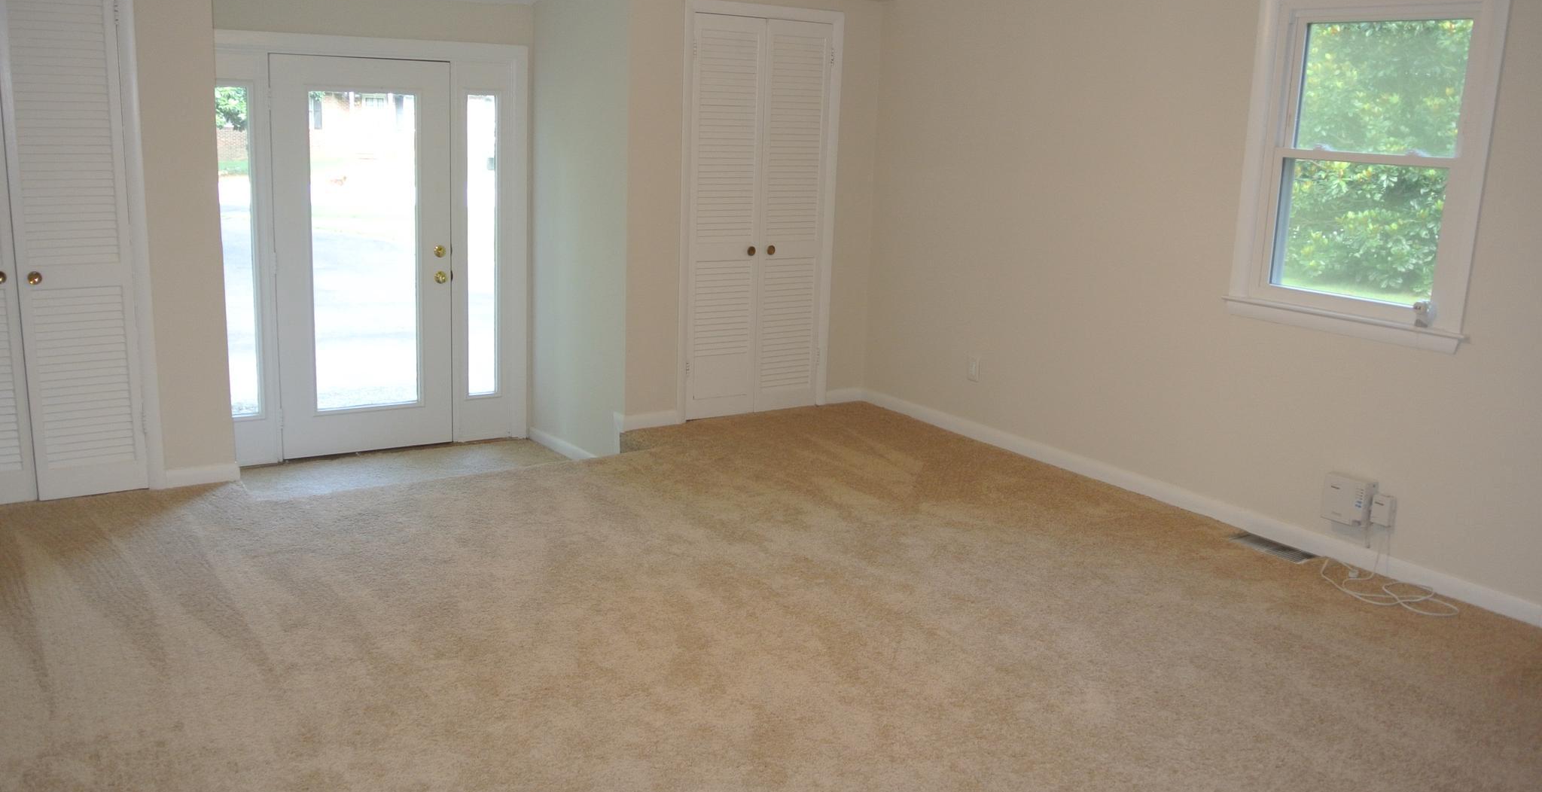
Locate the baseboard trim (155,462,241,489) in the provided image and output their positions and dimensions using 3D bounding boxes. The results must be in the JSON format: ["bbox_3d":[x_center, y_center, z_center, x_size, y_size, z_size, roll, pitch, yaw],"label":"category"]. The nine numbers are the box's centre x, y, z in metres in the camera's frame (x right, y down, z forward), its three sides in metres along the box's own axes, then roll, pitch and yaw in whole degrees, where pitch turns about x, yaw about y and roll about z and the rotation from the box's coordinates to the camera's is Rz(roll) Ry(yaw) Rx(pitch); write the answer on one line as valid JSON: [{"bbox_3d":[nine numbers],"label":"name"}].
[{"bbox_3d":[-2.315,0.325,5.067,0.310,0.082,0.020,-7,16,-34],"label":"baseboard trim"}]

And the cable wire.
[{"bbox_3d":[2.182,0.609,4.424,0.290,0.160,0.560,-7,16,-34],"label":"cable wire"}]

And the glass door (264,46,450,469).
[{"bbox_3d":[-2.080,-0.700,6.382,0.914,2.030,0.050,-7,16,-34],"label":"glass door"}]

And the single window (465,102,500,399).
[{"bbox_3d":[-1.572,-0.798,6.723,0.185,1.640,0.045,-7,16,-34],"label":"single window"}]

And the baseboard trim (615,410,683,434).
[{"bbox_3d":[-0.602,0.120,6.248,0.325,0.082,0.022,-7,16,-34],"label":"baseboard trim"}]

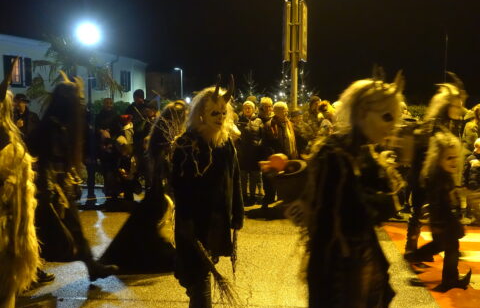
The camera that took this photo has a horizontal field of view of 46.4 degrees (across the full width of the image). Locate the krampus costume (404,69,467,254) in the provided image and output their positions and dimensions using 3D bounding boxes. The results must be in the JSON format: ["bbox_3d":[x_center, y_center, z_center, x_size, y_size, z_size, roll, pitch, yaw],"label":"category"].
[{"bbox_3d":[2.001,0.139,5.760,0.580,1.938,0.550,0,5,5],"label":"krampus costume"}]

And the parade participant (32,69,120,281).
[{"bbox_3d":[-1.549,0.196,5.275,0.700,1.911,0.580,0,5,5],"label":"parade participant"}]

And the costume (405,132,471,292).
[{"bbox_3d":[1.736,0.494,4.972,0.520,1.371,0.440,0,5,5],"label":"costume"}]

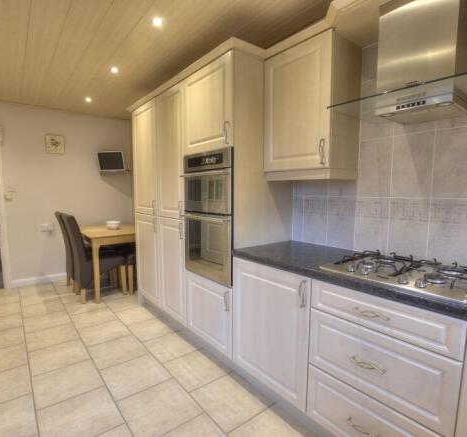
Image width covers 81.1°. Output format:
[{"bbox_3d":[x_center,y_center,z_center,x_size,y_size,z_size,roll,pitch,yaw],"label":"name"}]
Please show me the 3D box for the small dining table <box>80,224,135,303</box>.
[{"bbox_3d":[-1.679,0.551,3.853,0.802,0.767,1.178,-4,7,-40],"label":"small dining table"}]

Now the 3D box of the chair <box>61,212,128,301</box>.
[{"bbox_3d":[-1.710,0.457,3.385,0.604,1.040,0.455,-4,7,-40],"label":"chair"}]

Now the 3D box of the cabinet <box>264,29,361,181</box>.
[{"bbox_3d":[0.512,-0.661,1.828,0.329,0.813,0.513,-4,7,-40],"label":"cabinet"}]

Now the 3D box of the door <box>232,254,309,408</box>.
[{"bbox_3d":[0.202,0.636,1.623,0.028,0.716,0.595,-4,7,-40],"label":"door"}]

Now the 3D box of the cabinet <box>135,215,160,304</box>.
[{"bbox_3d":[-0.710,0.394,3.142,0.584,0.915,0.591,-4,7,-40],"label":"cabinet"}]

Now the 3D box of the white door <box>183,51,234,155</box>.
[{"bbox_3d":[-0.197,-0.754,1.895,0.050,0.572,0.600,-4,6,-40],"label":"white door"}]

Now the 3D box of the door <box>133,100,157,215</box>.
[{"bbox_3d":[-0.919,-0.604,2.876,0.044,1.121,0.591,-4,7,-40],"label":"door"}]

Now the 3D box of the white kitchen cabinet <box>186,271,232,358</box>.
[{"bbox_3d":[0.023,0.681,2.284,0.584,0.500,0.623,-4,7,-40],"label":"white kitchen cabinet"}]

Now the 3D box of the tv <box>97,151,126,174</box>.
[{"bbox_3d":[-1.846,-0.853,4.134,0.396,0.297,0.059,0,11,0],"label":"tv"}]

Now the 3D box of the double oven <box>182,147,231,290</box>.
[{"bbox_3d":[-0.003,-0.032,2.198,0.574,0.935,0.604,-4,7,-40],"label":"double oven"}]

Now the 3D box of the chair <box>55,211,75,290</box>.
[{"bbox_3d":[-2.009,0.425,3.728,0.604,1.040,0.455,-4,7,-40],"label":"chair"}]

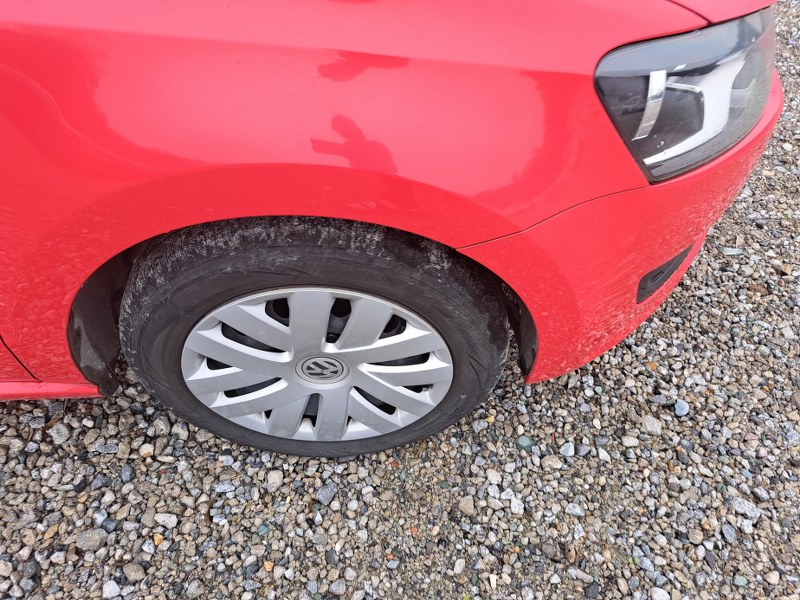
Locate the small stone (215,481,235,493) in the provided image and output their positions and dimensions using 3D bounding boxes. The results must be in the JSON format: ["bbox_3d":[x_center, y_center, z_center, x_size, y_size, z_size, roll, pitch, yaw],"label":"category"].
[{"bbox_3d":[-0.323,0.343,1.021,0.037,0.015,0.021,0,47,0],"label":"small stone"}]

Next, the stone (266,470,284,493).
[{"bbox_3d":[-0.231,0.336,1.027,0.030,0.021,0.041,-1,47,-1],"label":"stone"}]

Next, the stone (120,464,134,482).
[{"bbox_3d":[-0.510,0.325,1.038,0.018,0.013,0.036,-14,49,-13],"label":"stone"}]

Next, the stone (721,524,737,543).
[{"bbox_3d":[0.583,0.411,0.982,0.020,0.016,0.030,0,48,0],"label":"stone"}]

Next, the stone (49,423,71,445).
[{"bbox_3d":[-0.672,0.264,1.095,0.050,0.023,0.032,36,57,29],"label":"stone"}]

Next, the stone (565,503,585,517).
[{"bbox_3d":[0.319,0.381,1.008,0.032,0.017,0.022,9,49,8],"label":"stone"}]

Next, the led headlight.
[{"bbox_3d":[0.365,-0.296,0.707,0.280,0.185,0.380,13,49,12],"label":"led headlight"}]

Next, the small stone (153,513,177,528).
[{"bbox_3d":[-0.422,0.394,0.997,0.042,0.018,0.023,15,50,13],"label":"small stone"}]

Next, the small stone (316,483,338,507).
[{"bbox_3d":[-0.132,0.354,1.010,0.029,0.021,0.042,25,52,21],"label":"small stone"}]

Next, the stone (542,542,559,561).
[{"bbox_3d":[0.259,0.434,0.961,0.021,0.016,0.026,-25,53,-21],"label":"stone"}]

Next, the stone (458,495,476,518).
[{"bbox_3d":[0.121,0.369,0.997,0.026,0.018,0.037,-4,47,-4],"label":"stone"}]

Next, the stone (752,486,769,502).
[{"bbox_3d":[0.669,0.359,1.028,0.021,0.016,0.027,-17,51,-15],"label":"stone"}]

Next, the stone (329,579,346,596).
[{"bbox_3d":[-0.101,0.479,0.921,0.028,0.018,0.023,-21,52,-17],"label":"stone"}]

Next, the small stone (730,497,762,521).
[{"bbox_3d":[0.620,0.373,0.993,0.049,0.023,0.029,20,50,17],"label":"small stone"}]

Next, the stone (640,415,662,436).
[{"bbox_3d":[0.502,0.250,1.107,0.039,0.028,0.041,13,48,11],"label":"stone"}]

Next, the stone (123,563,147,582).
[{"bbox_3d":[-0.450,0.460,0.938,0.042,0.021,0.027,22,52,19],"label":"stone"}]

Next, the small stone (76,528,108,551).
[{"bbox_3d":[-0.539,0.420,0.972,0.050,0.027,0.035,-6,49,-6],"label":"small stone"}]

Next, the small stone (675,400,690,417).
[{"bbox_3d":[0.583,0.223,1.148,0.025,0.020,0.038,22,52,19],"label":"small stone"}]

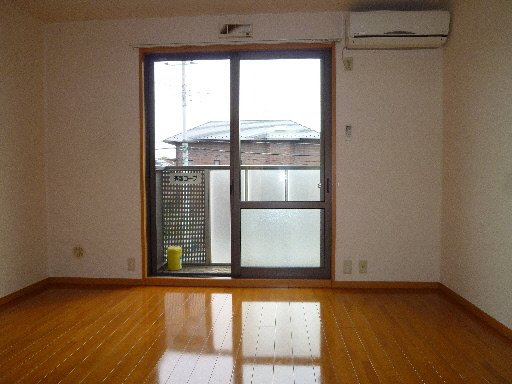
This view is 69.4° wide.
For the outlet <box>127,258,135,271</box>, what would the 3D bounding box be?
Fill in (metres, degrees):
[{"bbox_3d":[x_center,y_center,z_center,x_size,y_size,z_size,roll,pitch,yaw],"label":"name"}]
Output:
[{"bbox_3d":[-1.141,0.669,3.382,0.071,0.115,0.015,0,2,4],"label":"outlet"}]

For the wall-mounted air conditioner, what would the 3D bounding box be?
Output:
[{"bbox_3d":[1.159,-1.329,3.057,0.784,0.274,0.200,0,2,4],"label":"wall-mounted air conditioner"}]

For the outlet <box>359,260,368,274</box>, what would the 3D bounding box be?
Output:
[{"bbox_3d":[0.942,0.661,3.235,0.070,0.119,0.015,0,2,4],"label":"outlet"}]

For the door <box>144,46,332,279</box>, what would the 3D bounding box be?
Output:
[{"bbox_3d":[-0.151,-0.252,3.318,1.677,2.053,0.100,0,2,4],"label":"door"}]

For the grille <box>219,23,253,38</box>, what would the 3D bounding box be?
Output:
[{"bbox_3d":[-0.174,-1.409,3.233,0.299,0.138,0.030,0,2,4],"label":"grille"}]

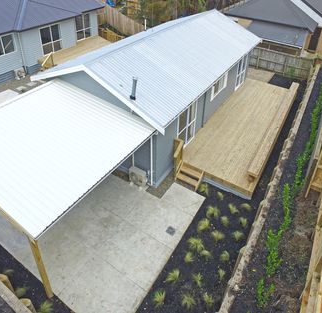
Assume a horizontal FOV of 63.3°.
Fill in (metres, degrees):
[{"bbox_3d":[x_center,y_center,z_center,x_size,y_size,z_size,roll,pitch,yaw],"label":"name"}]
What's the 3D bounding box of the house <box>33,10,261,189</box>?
[{"bbox_3d":[0.316,-4.772,14.869,7.058,4.544,11.979,23,45,23],"label":"house"}]

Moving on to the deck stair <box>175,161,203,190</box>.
[{"bbox_3d":[1.229,0.877,11.380,1.090,0.590,0.730,23,45,23],"label":"deck stair"}]

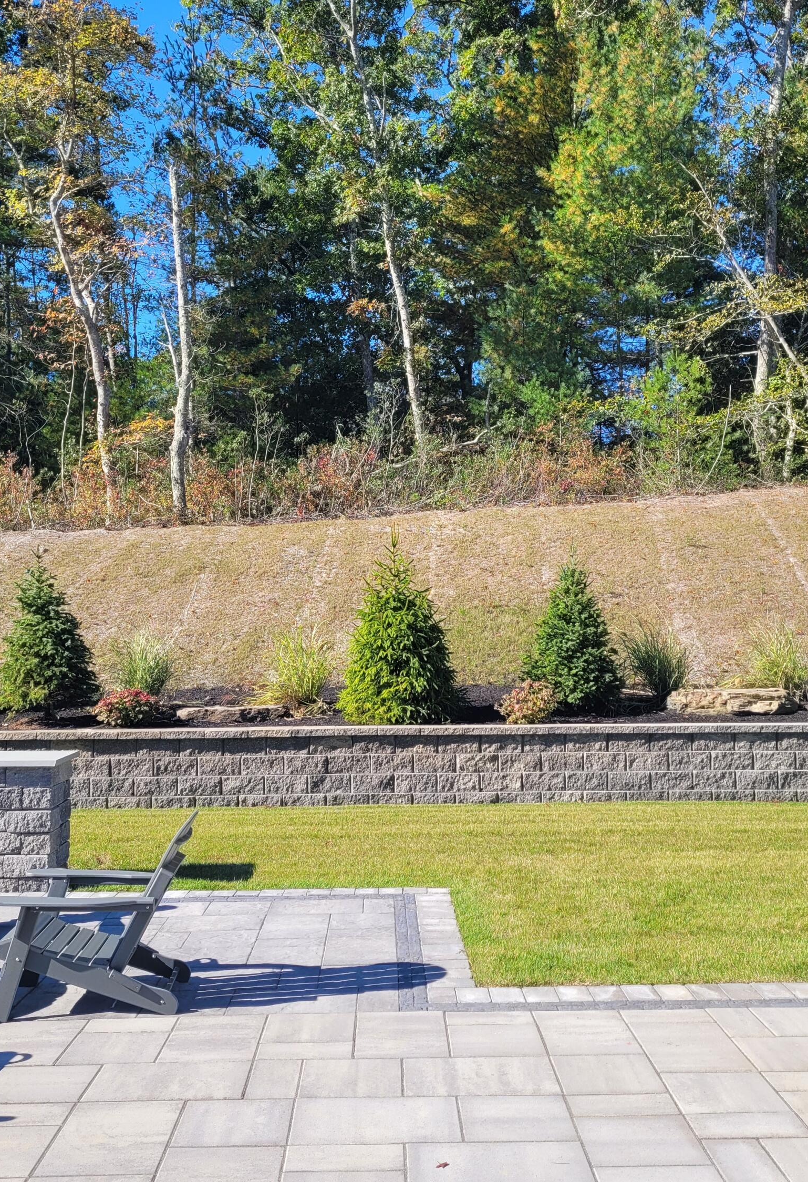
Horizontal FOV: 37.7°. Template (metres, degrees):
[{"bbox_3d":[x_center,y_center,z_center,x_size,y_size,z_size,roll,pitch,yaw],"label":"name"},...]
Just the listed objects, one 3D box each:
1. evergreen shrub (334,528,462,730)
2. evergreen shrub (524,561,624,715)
[{"bbox_3d":[-0.062,0.412,13.200,1.373,2.156,1.373,0,-2,-1],"label":"evergreen shrub"},{"bbox_3d":[1.945,0.483,13.650,1.173,1.832,1.173,0,-2,-1],"label":"evergreen shrub"}]

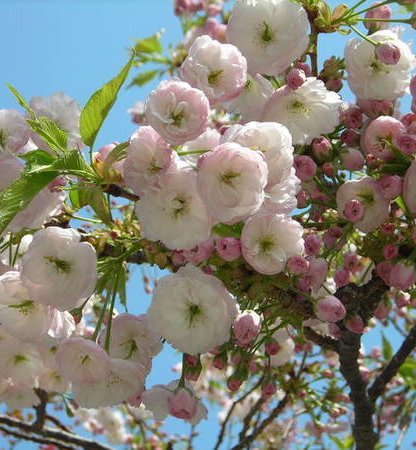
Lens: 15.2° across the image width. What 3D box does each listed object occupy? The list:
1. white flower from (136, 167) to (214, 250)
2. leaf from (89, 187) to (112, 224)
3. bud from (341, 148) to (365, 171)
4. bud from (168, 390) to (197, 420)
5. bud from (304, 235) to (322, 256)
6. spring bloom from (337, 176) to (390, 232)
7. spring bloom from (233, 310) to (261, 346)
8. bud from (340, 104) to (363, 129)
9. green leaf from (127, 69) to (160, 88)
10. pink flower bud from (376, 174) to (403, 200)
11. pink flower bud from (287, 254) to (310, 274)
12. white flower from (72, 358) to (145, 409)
[{"bbox_3d":[-0.020,-0.011,0.940,0.047,0.049,0.030,1,14,-3],"label":"white flower"},{"bbox_3d":[-0.071,-0.013,1.030,0.011,0.028,0.006,-25,5,2],"label":"leaf"},{"bbox_3d":[0.090,-0.041,0.970,0.014,0.016,0.014,0,-45,0],"label":"bud"},{"bbox_3d":[-0.016,0.112,0.970,0.017,0.018,0.017,2,-53,-5],"label":"bud"},{"bbox_3d":[0.070,0.014,1.040,0.012,0.014,0.015,-1,21,6],"label":"bud"},{"bbox_3d":[0.106,-0.014,1.060,0.036,0.037,0.029,-1,18,6],"label":"spring bloom"},{"bbox_3d":[0.022,0.060,0.900,0.015,0.021,0.015,-8,-38,0],"label":"spring bloom"},{"bbox_3d":[0.097,-0.073,1.050,0.015,0.016,0.017,1,18,-6],"label":"bud"},{"bbox_3d":[-0.048,-0.108,1.150,0.025,0.010,0.015,8,-66,3],"label":"green leaf"},{"bbox_3d":[0.111,-0.023,0.950,0.016,0.016,0.018,1,14,-3],"label":"pink flower bud"},{"bbox_3d":[0.053,0.024,0.920,0.012,0.012,0.015,18,0,-40],"label":"pink flower bud"},{"bbox_3d":[-0.062,0.097,0.970,0.047,0.030,0.036,3,-66,-8],"label":"white flower"}]

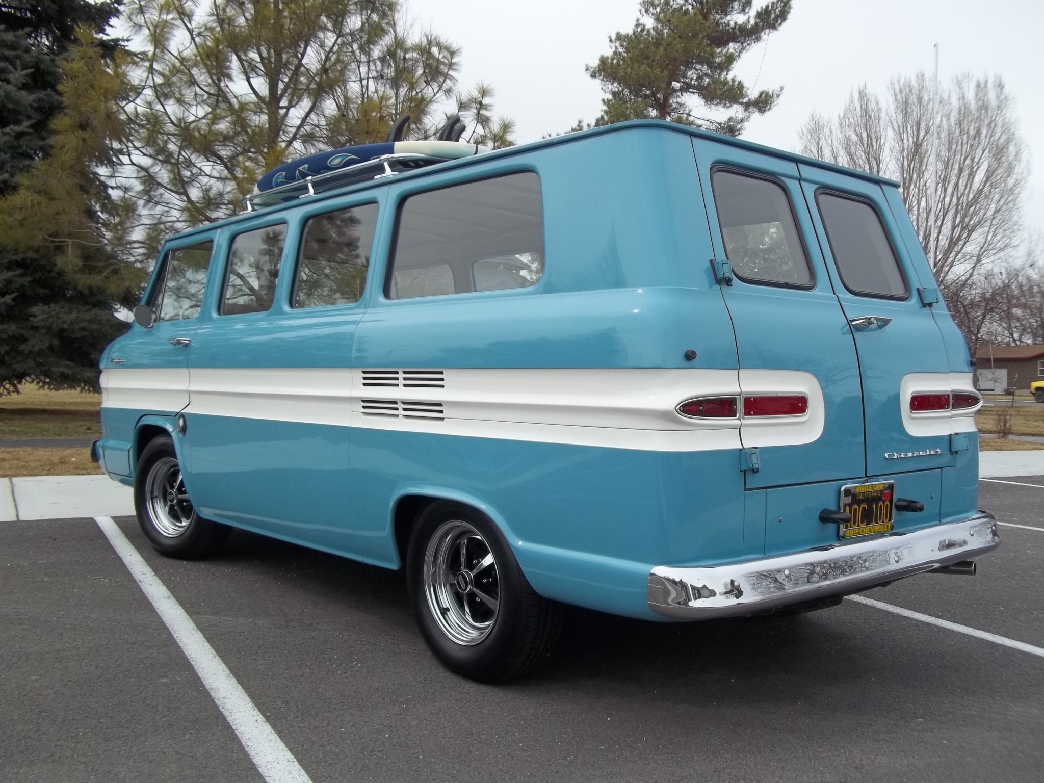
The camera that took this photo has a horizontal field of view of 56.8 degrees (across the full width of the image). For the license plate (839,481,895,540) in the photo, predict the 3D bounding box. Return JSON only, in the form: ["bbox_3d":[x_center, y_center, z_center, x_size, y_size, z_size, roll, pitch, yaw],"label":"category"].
[{"bbox_3d":[1.050,0.354,2.910,0.312,0.160,0.020,0,1,-41],"label":"license plate"}]

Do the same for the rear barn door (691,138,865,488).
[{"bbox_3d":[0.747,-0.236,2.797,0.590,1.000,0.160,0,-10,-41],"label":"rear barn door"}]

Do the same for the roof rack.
[{"bbox_3d":[-0.387,-0.867,4.542,1.340,0.100,1.400,0,1,-41],"label":"roof rack"}]

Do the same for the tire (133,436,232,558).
[{"bbox_3d":[-1.715,0.545,4.925,0.640,0.640,0.200,1,1,34],"label":"tire"}]

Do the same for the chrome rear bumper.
[{"bbox_3d":[1.029,0.502,2.935,1.780,0.160,0.165,0,1,-41],"label":"chrome rear bumper"}]

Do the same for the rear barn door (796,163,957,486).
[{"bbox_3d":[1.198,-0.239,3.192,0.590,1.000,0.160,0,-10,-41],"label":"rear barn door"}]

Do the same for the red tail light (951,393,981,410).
[{"bbox_3d":[1.562,0.035,3.431,0.065,0.060,0.250,1,1,39],"label":"red tail light"}]

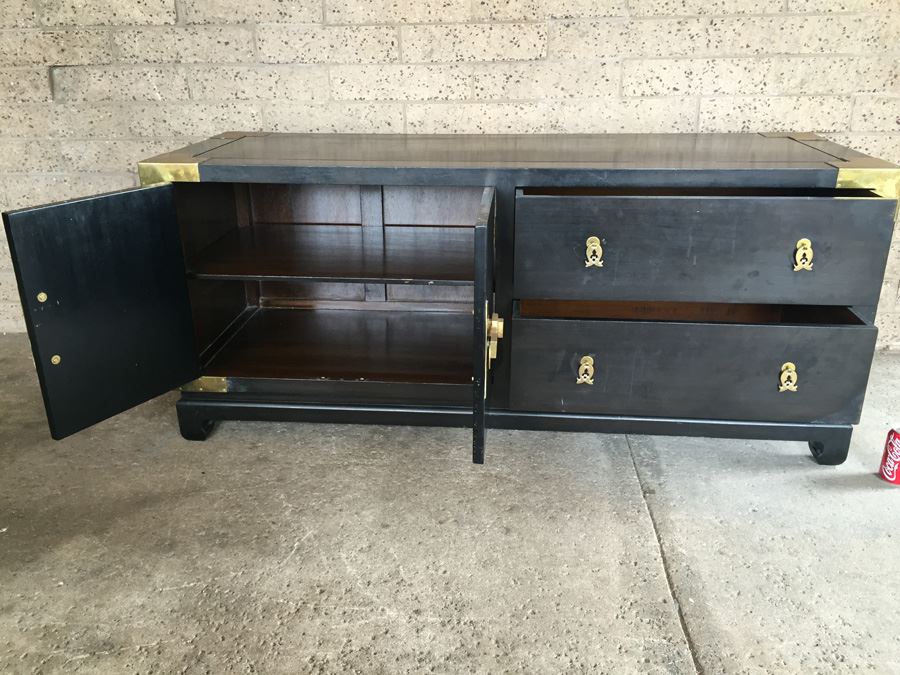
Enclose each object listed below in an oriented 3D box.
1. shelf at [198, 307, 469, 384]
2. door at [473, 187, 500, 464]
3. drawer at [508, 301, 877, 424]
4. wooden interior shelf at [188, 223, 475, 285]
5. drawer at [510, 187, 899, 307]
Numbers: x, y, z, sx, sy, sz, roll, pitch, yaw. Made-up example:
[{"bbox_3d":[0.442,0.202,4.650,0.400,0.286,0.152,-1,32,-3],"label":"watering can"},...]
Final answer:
[{"bbox_3d":[-0.247,0.020,1.990,0.748,0.020,0.473,2,23,5],"label":"shelf"},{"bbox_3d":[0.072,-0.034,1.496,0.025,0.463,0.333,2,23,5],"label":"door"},{"bbox_3d":[0.500,-0.017,1.734,0.707,0.208,0.460,2,23,5],"label":"drawer"},{"bbox_3d":[-0.249,-0.214,1.909,0.752,0.013,0.443,2,23,5],"label":"wooden interior shelf"},{"bbox_3d":[0.501,-0.251,1.675,0.707,0.208,0.460,2,23,5],"label":"drawer"}]

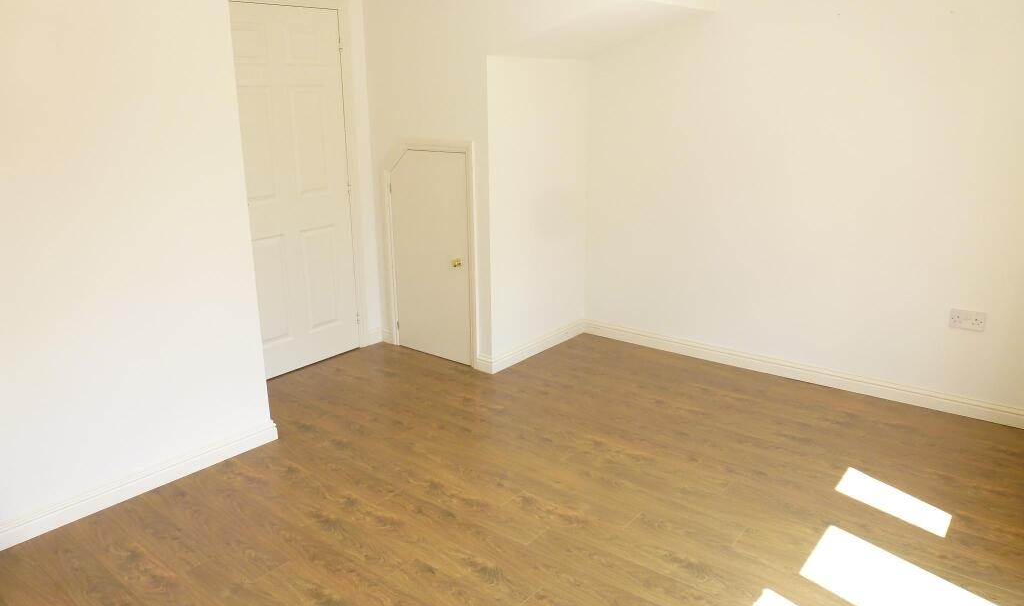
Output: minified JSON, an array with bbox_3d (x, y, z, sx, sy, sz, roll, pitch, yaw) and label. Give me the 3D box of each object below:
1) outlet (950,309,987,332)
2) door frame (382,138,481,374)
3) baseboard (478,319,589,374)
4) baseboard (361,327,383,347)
[{"bbox_3d":[2.220,0.085,3.459,0.146,0.087,0.012,12,19,37],"label":"outlet"},{"bbox_3d":[-0.487,-0.300,4.270,0.725,1.312,0.050,12,19,37],"label":"door frame"},{"bbox_3d":[0.147,0.252,4.533,0.130,0.102,0.988,12,19,37],"label":"baseboard"},{"bbox_3d":[-0.914,0.228,4.640,0.020,0.100,0.175,12,19,37],"label":"baseboard"}]

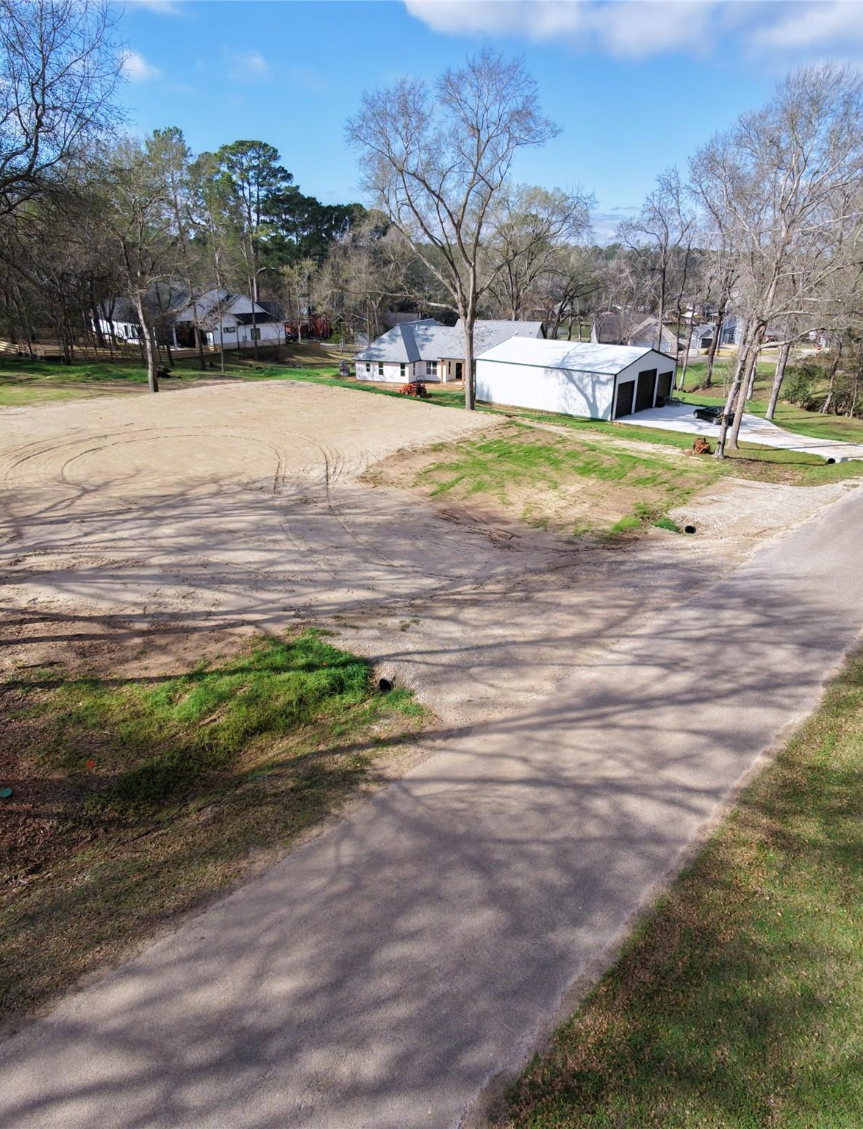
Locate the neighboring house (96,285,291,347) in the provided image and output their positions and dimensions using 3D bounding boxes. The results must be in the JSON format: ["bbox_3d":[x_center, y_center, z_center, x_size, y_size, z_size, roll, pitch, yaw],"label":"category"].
[{"bbox_3d":[-41.188,-41.610,117.629,30.000,7.900,19.000,20,31,39],"label":"neighboring house"}]

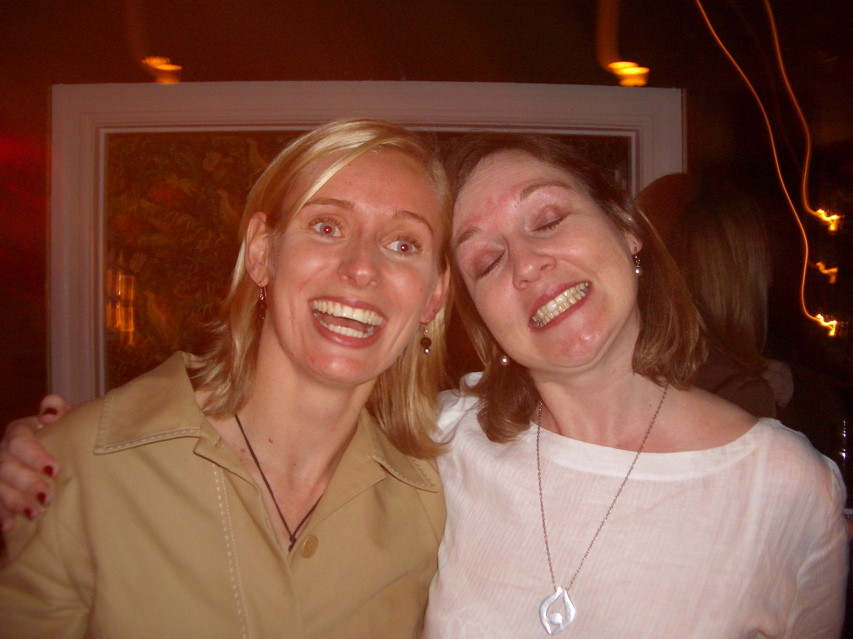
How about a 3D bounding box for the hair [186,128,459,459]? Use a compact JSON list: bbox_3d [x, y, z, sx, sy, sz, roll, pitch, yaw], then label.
[{"bbox_3d":[-0.074,-0.035,0.755,0.230,0.285,0.215,12,2,-12],"label":"hair"}]

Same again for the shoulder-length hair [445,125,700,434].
[{"bbox_3d":[0.114,-0.034,0.760,0.212,0.280,0.210,-26,-5,20],"label":"shoulder-length hair"}]

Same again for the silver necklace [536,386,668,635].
[{"bbox_3d":[0.153,0.149,0.765,0.130,0.235,0.130,-3,-4,19],"label":"silver necklace"}]

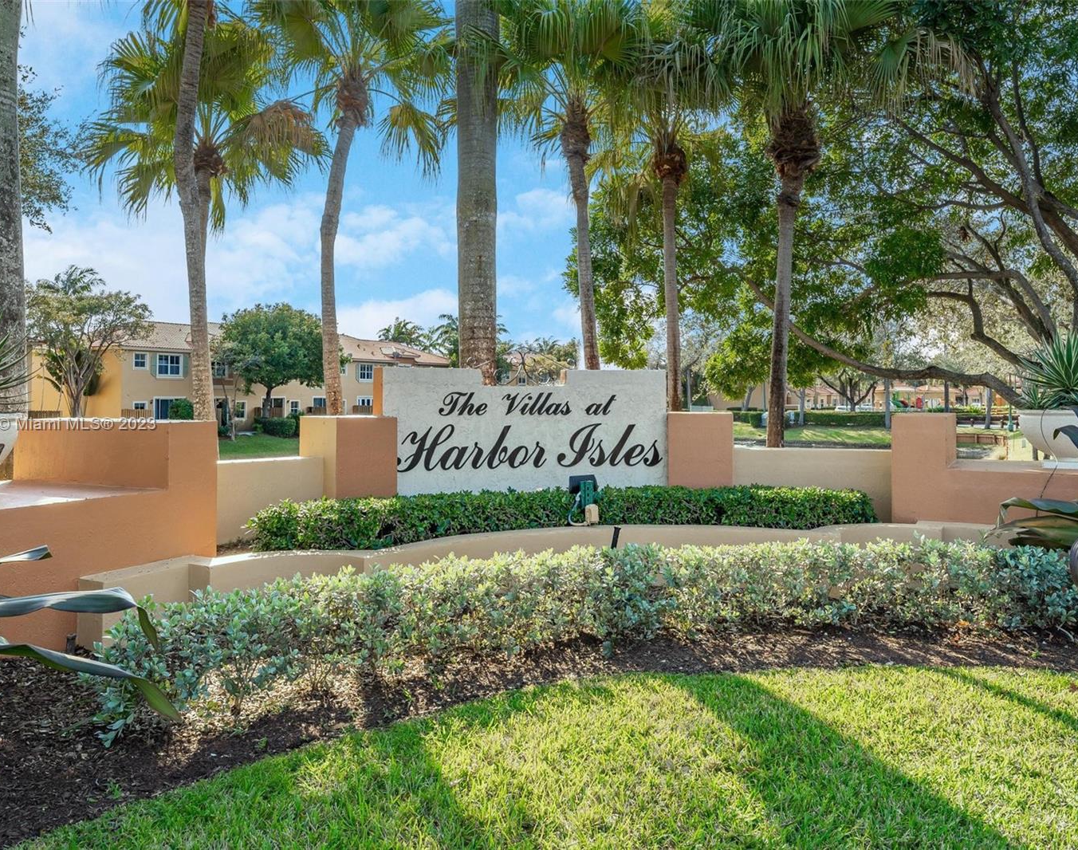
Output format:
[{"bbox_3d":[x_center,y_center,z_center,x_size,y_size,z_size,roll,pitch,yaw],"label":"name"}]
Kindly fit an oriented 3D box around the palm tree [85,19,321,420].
[{"bbox_3d":[-5.729,-2.794,14.416,4.000,8.240,3.900,0,2,0],"label":"palm tree"}]

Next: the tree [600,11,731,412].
[{"bbox_3d":[2.146,-2.974,14.610,2.600,8.590,2.700,0,2,0],"label":"tree"}]

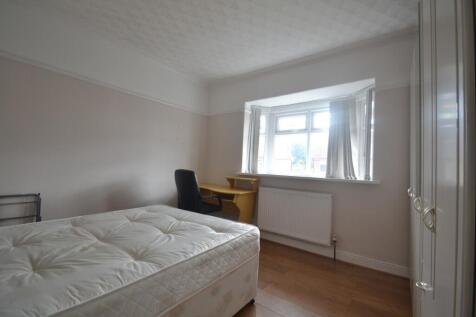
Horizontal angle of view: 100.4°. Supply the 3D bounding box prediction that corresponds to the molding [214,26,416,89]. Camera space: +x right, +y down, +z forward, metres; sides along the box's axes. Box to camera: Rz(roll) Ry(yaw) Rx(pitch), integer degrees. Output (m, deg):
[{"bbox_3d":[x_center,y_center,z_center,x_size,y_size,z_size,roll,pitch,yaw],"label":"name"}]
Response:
[{"bbox_3d":[0.616,-1.238,2.691,2.758,0.090,0.085,1,0,34],"label":"molding"}]

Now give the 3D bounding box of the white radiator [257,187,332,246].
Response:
[{"bbox_3d":[0.712,0.708,2.568,0.925,0.594,0.093,1,0,34],"label":"white radiator"}]

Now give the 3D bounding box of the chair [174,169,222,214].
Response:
[{"bbox_3d":[-0.472,0.657,2.561,0.550,1.035,0.580,1,0,34],"label":"chair"}]

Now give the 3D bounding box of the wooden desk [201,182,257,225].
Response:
[{"bbox_3d":[-0.243,0.805,2.983,1.000,0.750,0.500,1,0,34],"label":"wooden desk"}]

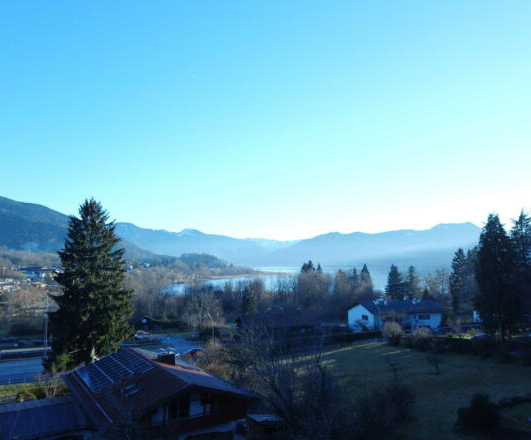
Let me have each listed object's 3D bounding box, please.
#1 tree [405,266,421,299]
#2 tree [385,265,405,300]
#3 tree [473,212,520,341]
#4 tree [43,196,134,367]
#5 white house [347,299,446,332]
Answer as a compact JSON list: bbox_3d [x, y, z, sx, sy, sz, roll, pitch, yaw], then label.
[{"bbox_3d":[50.138,24.474,150.345,5.630,17.130,5.630,-2,-6,18],"label":"tree"},{"bbox_3d":[42.843,23.742,146.397,6.640,17.830,6.640,-2,-6,16],"label":"tree"},{"bbox_3d":[49.601,12.423,94.243,9.620,27.360,9.620,-3,-6,27],"label":"tree"},{"bbox_3d":[-24.098,9.637,60.354,11.500,25.400,11.500,2,-6,-21],"label":"tree"},{"bbox_3d":[33.164,24.557,113.631,19.890,6.120,13.440,2,-6,-18],"label":"white house"}]

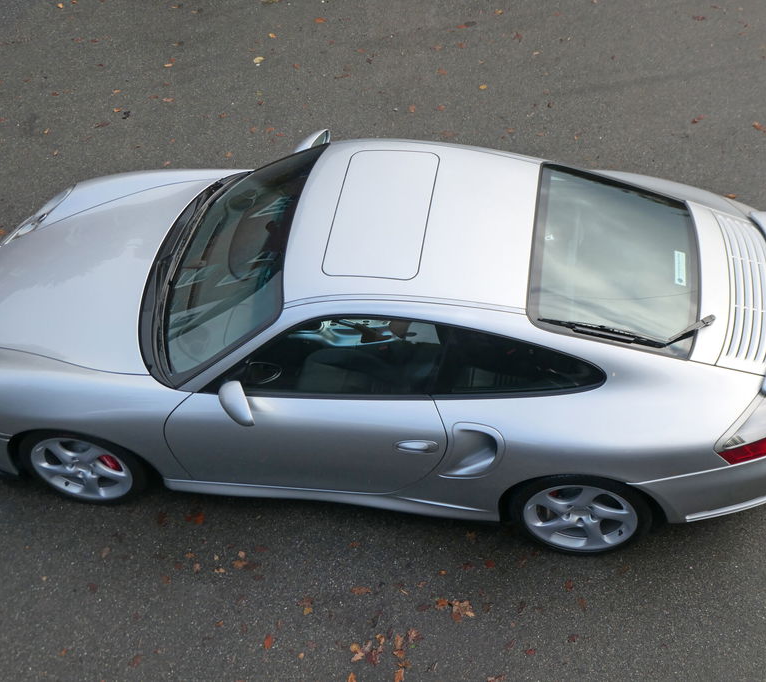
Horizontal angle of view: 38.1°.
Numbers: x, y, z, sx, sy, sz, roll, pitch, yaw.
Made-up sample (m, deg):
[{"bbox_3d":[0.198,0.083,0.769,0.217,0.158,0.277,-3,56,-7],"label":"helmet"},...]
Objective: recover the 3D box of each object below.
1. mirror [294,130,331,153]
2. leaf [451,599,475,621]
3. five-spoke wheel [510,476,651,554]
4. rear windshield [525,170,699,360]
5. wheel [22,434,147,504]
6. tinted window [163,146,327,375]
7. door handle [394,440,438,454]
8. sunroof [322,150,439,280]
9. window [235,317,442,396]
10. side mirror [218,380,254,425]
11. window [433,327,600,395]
[{"bbox_3d":[-0.377,-1.033,5.785,0.150,0.140,0.215,12,51,18],"label":"mirror"},{"bbox_3d":[0.358,1.197,4.928,0.110,0.025,0.105,3,49,10],"label":"leaf"},{"bbox_3d":[0.881,0.672,4.919,0.635,0.635,0.280,3,49,10],"label":"five-spoke wheel"},{"bbox_3d":[1.027,-0.382,4.857,0.750,0.090,1.090,15,49,-3],"label":"rear windshield"},{"bbox_3d":[-1.424,0.535,5.356,0.635,0.635,0.230,1,48,9],"label":"wheel"},{"bbox_3d":[-0.620,-0.473,5.165,0.700,0.190,1.400,-17,41,29],"label":"tinted window"},{"bbox_3d":[0.136,0.457,4.713,0.200,0.050,0.040,3,42,11],"label":"door handle"},{"bbox_3d":[-0.007,-0.579,4.877,0.420,0.050,0.810,3,49,10],"label":"sunroof"},{"bbox_3d":[-0.205,0.070,4.653,0.886,0.352,0.080,0,13,10],"label":"window"},{"bbox_3d":[-0.622,0.272,4.650,0.145,0.140,0.215,-11,48,-3],"label":"side mirror"},{"bbox_3d":[0.548,0.057,4.559,0.711,0.318,0.080,-6,14,5],"label":"window"}]

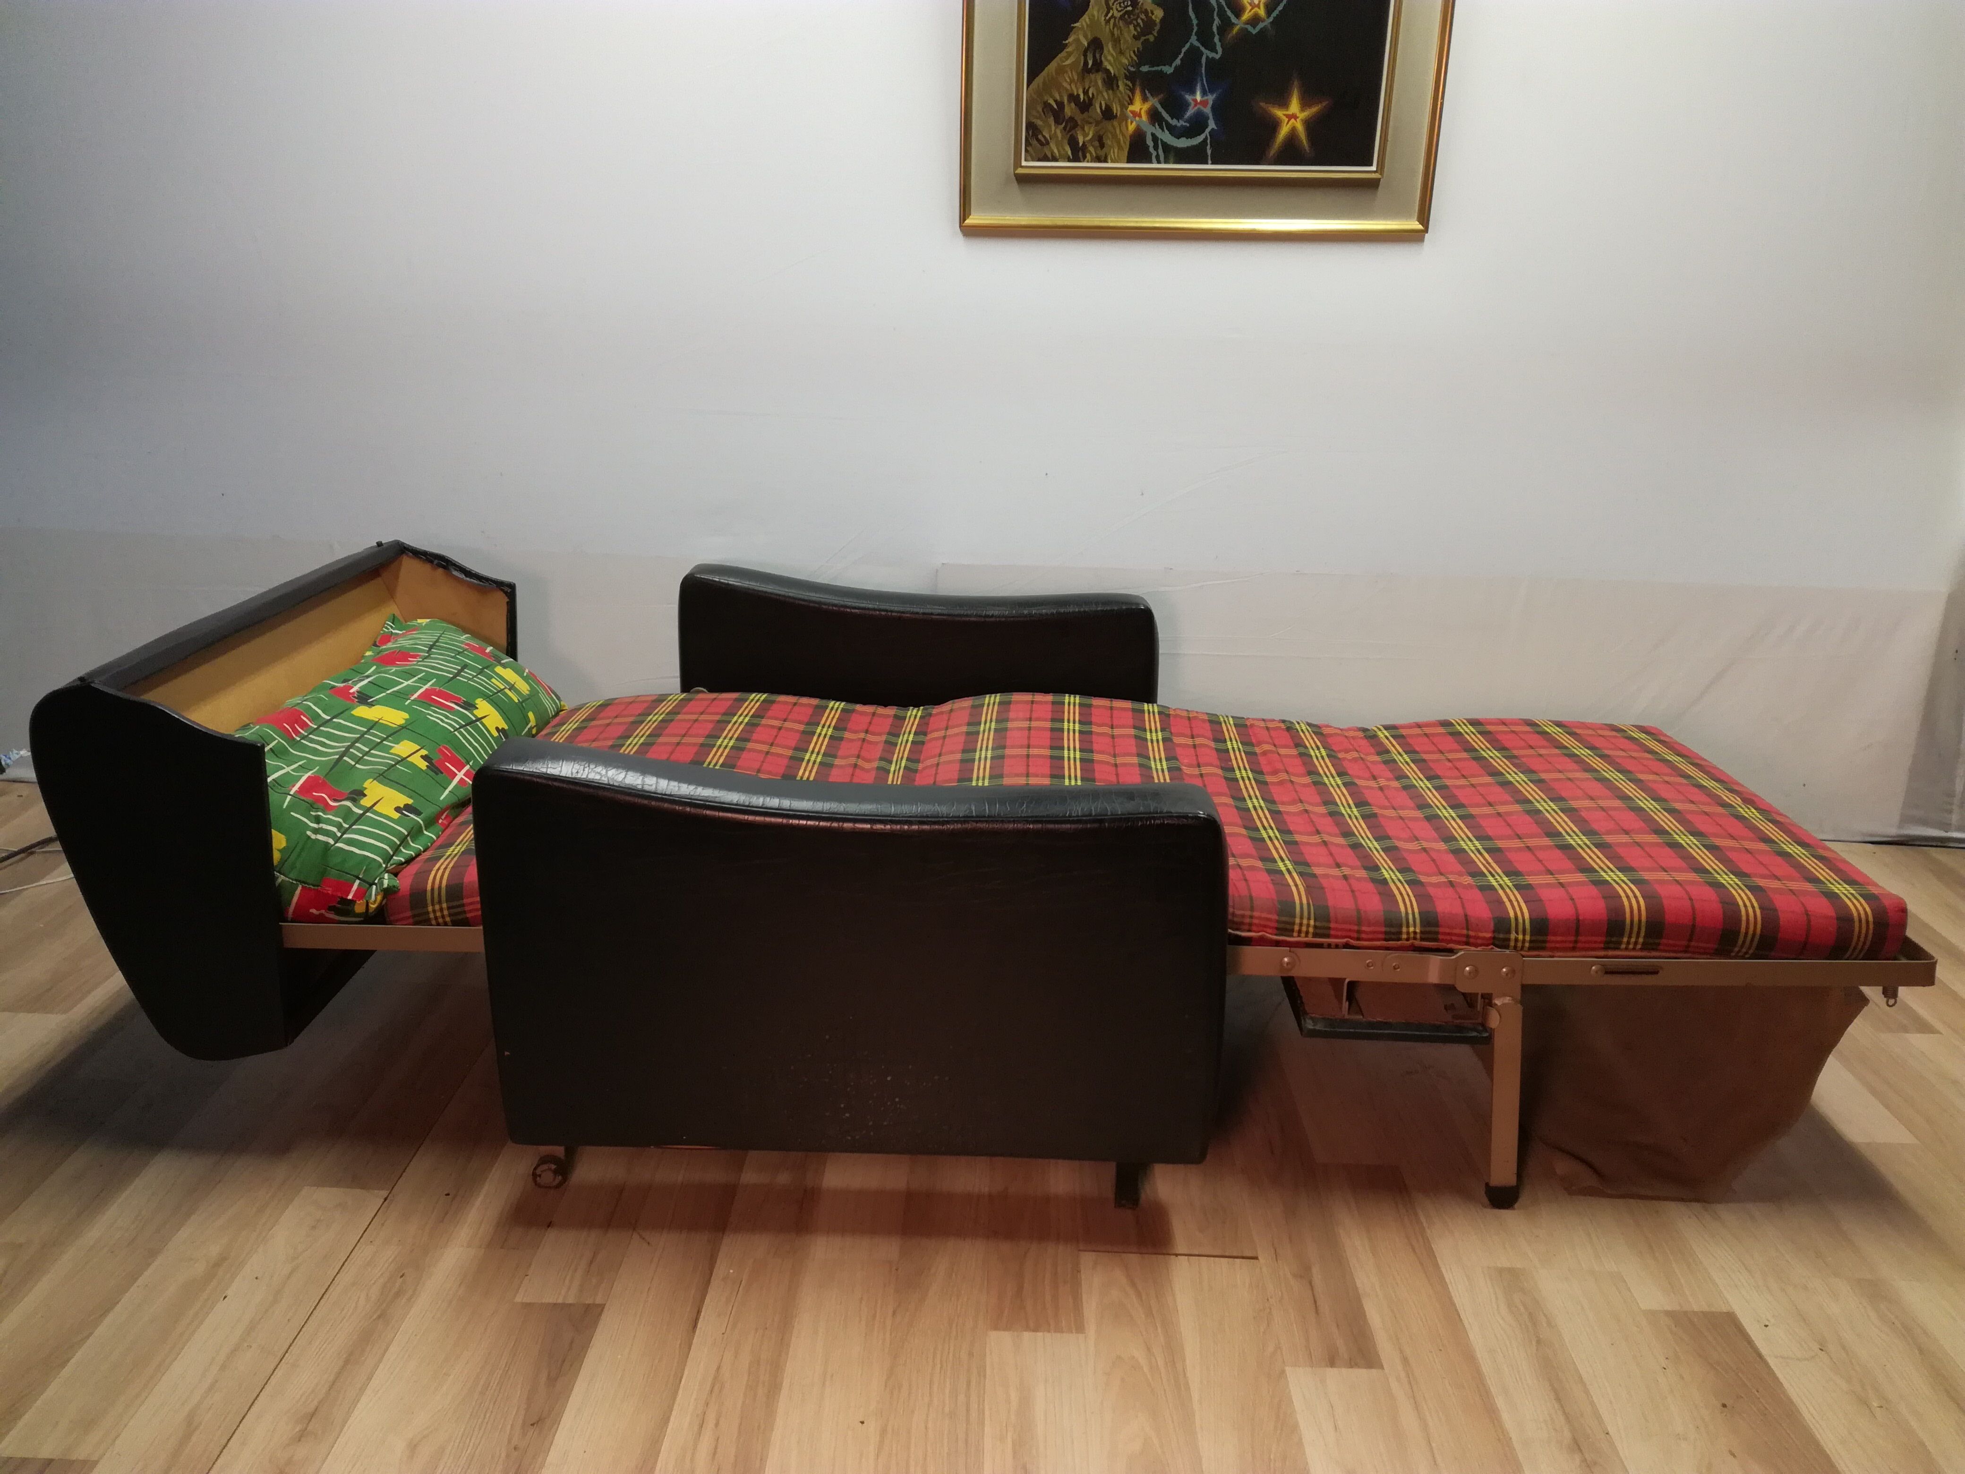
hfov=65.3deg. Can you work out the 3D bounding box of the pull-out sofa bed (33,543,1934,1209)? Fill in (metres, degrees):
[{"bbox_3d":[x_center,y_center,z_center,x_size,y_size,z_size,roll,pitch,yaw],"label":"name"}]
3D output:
[{"bbox_3d":[0.009,0.097,2.109,2.047,0.579,1.061,1,17,2],"label":"pull-out sofa bed"}]

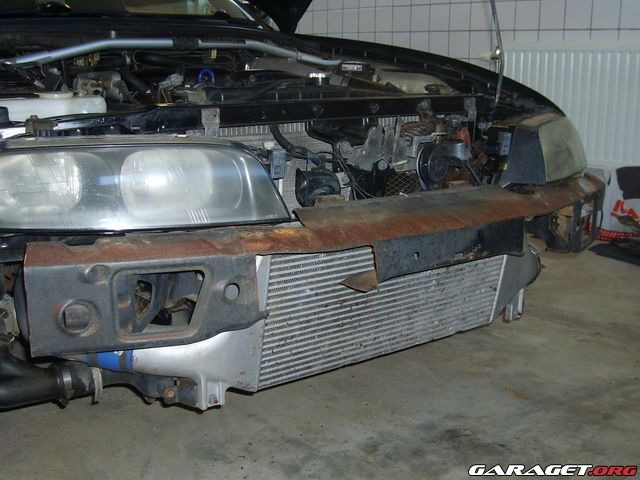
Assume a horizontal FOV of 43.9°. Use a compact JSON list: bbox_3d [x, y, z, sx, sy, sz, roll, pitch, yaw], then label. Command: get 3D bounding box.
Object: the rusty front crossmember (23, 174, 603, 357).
[{"bbox_3d":[0.190,0.013,1.531,1.457,0.174,0.248,-9,14,-38],"label":"rusty front crossmember"}]

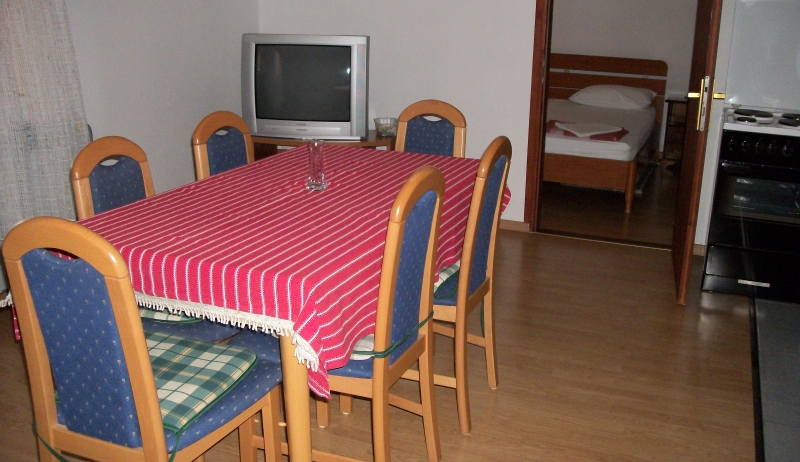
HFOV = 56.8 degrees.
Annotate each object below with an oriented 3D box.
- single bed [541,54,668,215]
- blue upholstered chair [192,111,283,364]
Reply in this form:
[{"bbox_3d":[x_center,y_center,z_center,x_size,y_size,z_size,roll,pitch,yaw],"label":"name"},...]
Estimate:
[{"bbox_3d":[1.479,-0.888,6.092,1.200,0.910,2.000,7,18,22],"label":"single bed"},{"bbox_3d":[-0.493,0.036,2.924,0.520,0.982,0.430,9,19,25],"label":"blue upholstered chair"}]

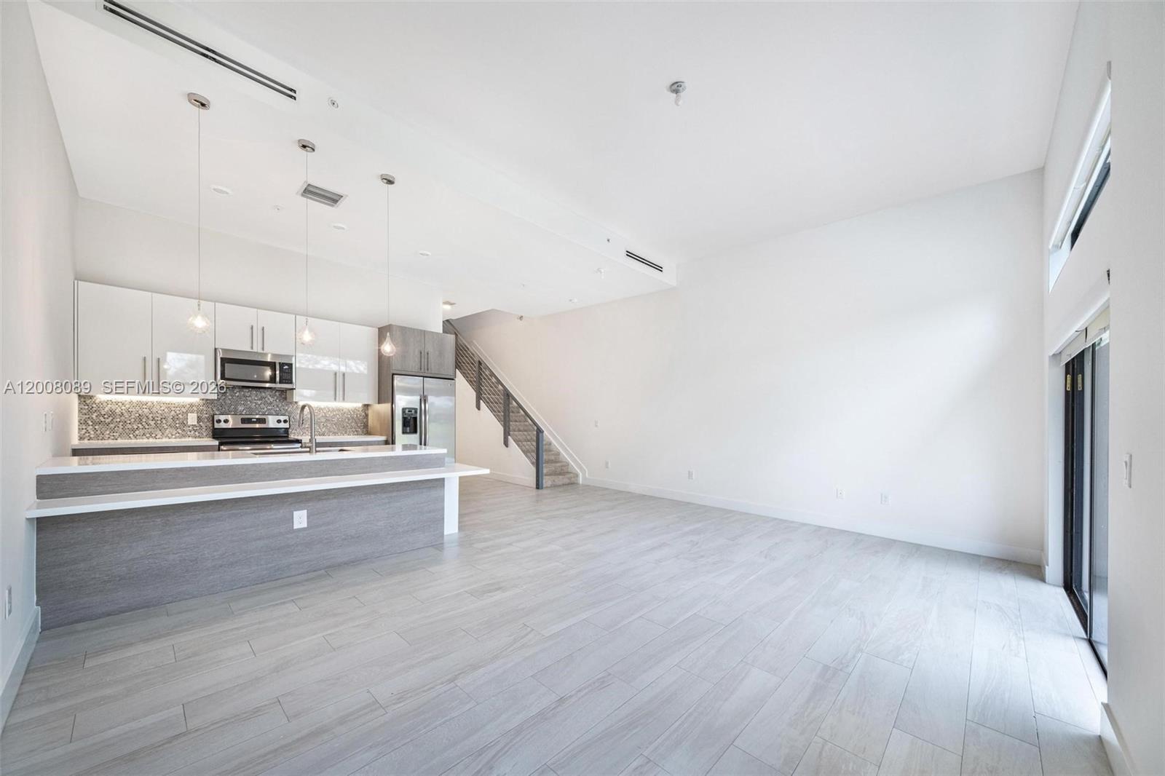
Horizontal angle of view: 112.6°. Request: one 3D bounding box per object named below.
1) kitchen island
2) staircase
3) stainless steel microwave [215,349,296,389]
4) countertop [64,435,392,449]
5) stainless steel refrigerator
[{"bbox_3d":[-2.225,0.999,3.158,2.560,0.915,1.070,2,-3,-44],"label":"kitchen island"},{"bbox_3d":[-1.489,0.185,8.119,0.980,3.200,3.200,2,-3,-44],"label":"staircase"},{"bbox_3d":[-4.072,-0.221,4.855,0.745,0.425,0.400,2,-3,-44],"label":"stainless steel microwave"},{"bbox_3d":[-3.949,0.617,4.747,2.720,0.045,0.650,2,-3,-44],"label":"countertop"},{"bbox_3d":[-2.565,0.737,5.857,0.910,1.760,0.820,2,-3,-44],"label":"stainless steel refrigerator"}]

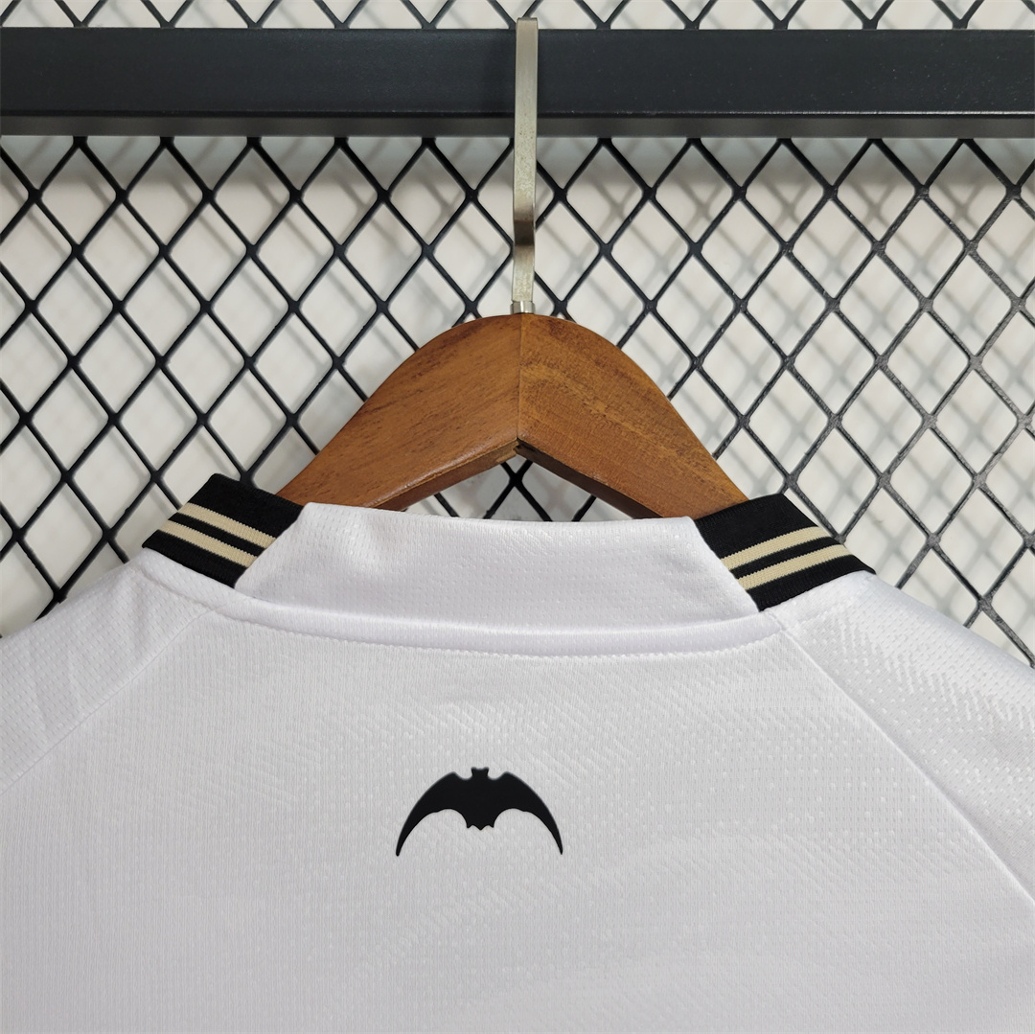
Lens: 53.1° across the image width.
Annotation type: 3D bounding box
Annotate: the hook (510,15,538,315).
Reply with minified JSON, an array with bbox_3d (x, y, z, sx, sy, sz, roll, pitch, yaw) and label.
[{"bbox_3d":[0.002,-0.113,0.337,0.008,0.097,0.044,0,-5,2],"label":"hook"}]

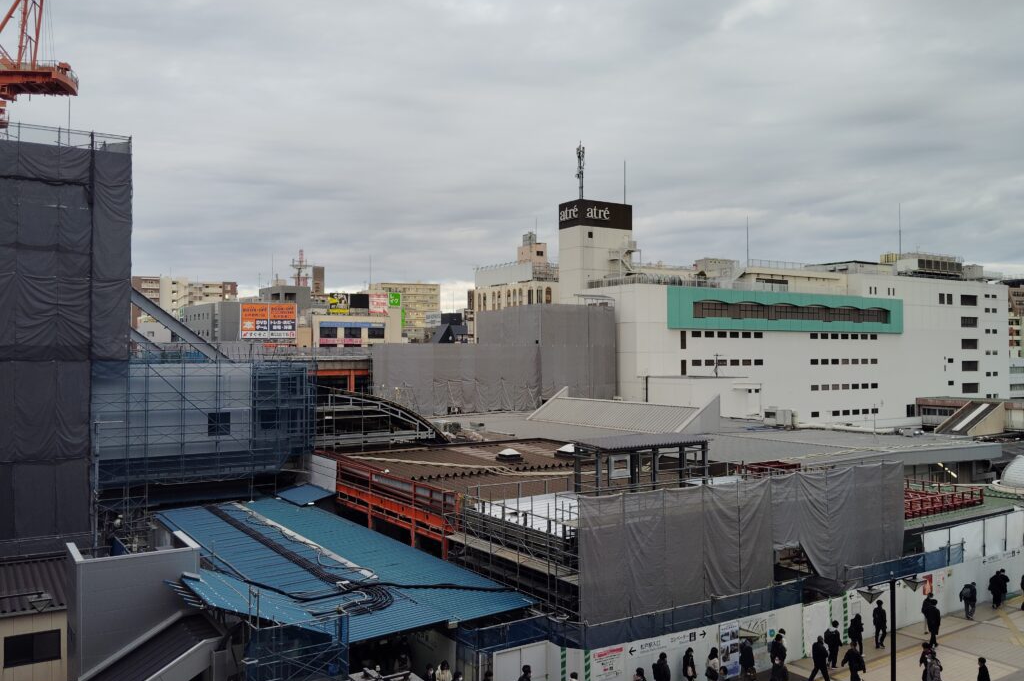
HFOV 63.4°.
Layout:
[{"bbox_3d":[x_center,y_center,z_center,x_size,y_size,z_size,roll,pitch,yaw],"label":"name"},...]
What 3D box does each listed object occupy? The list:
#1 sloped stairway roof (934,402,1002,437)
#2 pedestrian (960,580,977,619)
[{"bbox_3d":[73.903,12.520,133.731,10.210,4.990,5.250,1,-1,-31],"label":"sloped stairway roof"},{"bbox_3d":[18.445,10.475,33.602,0.580,1.580,0.500,-1,-1,35],"label":"pedestrian"}]

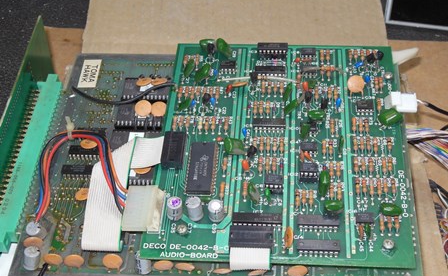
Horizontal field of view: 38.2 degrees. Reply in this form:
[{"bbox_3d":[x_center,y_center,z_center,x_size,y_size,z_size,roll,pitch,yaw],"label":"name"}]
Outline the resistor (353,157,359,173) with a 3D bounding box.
[{"bbox_3d":[0.075,0.015,0.364,0.003,0.003,0.008,1,52,6],"label":"resistor"}]

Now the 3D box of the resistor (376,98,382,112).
[{"bbox_3d":[0.093,-0.020,0.390,0.002,0.002,0.007,1,49,6],"label":"resistor"}]

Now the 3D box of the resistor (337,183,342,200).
[{"bbox_3d":[0.063,0.029,0.350,0.003,0.003,0.009,1,48,6],"label":"resistor"}]

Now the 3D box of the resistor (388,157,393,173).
[{"bbox_3d":[0.092,0.015,0.357,0.003,0.003,0.007,1,50,6],"label":"resistor"}]

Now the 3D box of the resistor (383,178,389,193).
[{"bbox_3d":[0.087,0.026,0.348,0.003,0.003,0.007,1,50,6],"label":"resistor"}]

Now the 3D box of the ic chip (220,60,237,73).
[{"bbox_3d":[0.003,-0.046,0.422,0.009,0.004,0.008,1,48,6],"label":"ic chip"}]

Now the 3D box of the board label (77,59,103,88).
[{"bbox_3d":[-0.092,-0.044,0.445,0.012,0.001,0.028,1,49,4],"label":"board label"}]

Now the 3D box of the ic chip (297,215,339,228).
[{"bbox_3d":[0.050,0.045,0.342,0.021,0.004,0.008,1,52,6],"label":"ic chip"}]

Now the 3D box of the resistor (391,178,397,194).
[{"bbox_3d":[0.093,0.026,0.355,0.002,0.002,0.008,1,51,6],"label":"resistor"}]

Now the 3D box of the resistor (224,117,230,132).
[{"bbox_3d":[0.002,-0.008,0.389,0.003,0.003,0.008,1,48,6],"label":"resistor"}]

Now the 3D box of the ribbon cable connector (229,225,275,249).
[{"bbox_3d":[0.014,0.052,0.333,0.022,0.007,0.012,1,52,6],"label":"ribbon cable connector"}]

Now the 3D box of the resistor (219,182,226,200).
[{"bbox_3d":[-0.001,0.028,0.352,0.003,0.003,0.008,1,50,6],"label":"resistor"}]

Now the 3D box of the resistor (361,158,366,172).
[{"bbox_3d":[0.079,0.015,0.365,0.003,0.003,0.007,1,52,6],"label":"resistor"}]

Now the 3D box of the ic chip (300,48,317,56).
[{"bbox_3d":[0.055,-0.056,0.425,0.010,0.004,0.007,1,51,6],"label":"ic chip"}]

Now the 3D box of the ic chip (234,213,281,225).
[{"bbox_3d":[0.018,0.044,0.345,0.026,0.004,0.008,1,52,6],"label":"ic chip"}]

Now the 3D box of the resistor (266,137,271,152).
[{"bbox_3d":[0.026,0.004,0.379,0.003,0.003,0.008,1,52,6],"label":"resistor"}]

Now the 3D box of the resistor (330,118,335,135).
[{"bbox_3d":[0.063,-0.006,0.377,0.003,0.003,0.008,1,50,6],"label":"resistor"}]

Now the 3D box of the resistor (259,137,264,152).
[{"bbox_3d":[0.022,0.003,0.376,0.002,0.002,0.007,1,49,6],"label":"resistor"}]

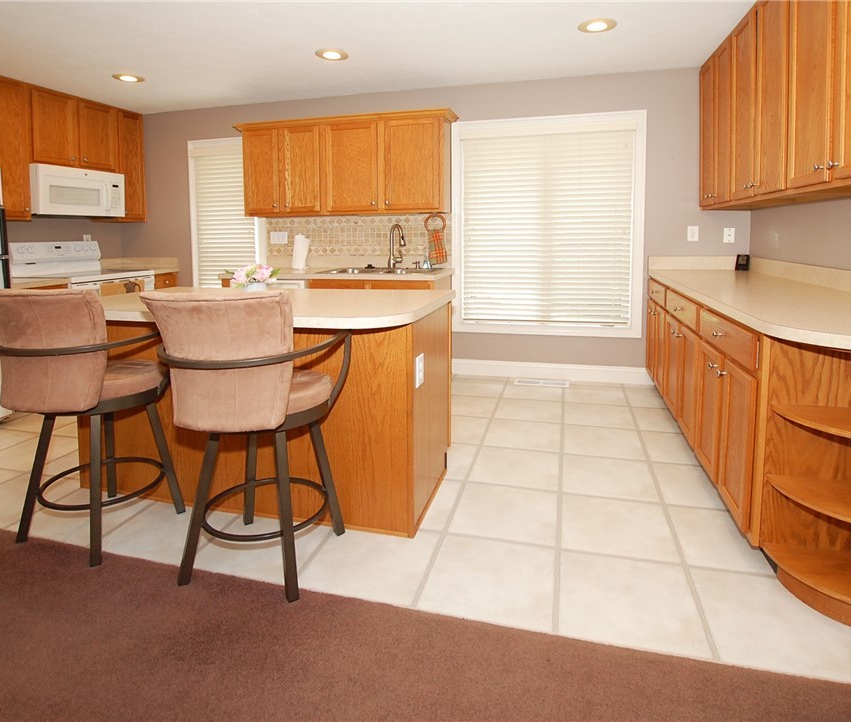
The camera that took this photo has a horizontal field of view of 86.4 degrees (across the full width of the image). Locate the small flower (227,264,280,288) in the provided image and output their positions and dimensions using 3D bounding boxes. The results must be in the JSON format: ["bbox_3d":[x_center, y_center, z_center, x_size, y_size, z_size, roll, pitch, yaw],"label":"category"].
[{"bbox_3d":[-0.958,-0.474,2.570,0.260,0.180,0.240,3,10,15],"label":"small flower"}]

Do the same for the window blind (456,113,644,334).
[{"bbox_3d":[1.073,-1.192,4.059,1.560,1.810,0.080,3,10,15],"label":"window blind"}]

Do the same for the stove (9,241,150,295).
[{"bbox_3d":[-3.268,-0.512,4.429,0.686,1.238,0.832,3,10,15],"label":"stove"}]

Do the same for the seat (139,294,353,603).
[{"bbox_3d":[-0.628,0.256,1.710,0.565,1.070,0.580,1,10,7],"label":"seat"}]

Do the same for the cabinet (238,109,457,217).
[{"bbox_3d":[-0.728,-1.767,4.159,2.049,0.822,0.379,3,10,15],"label":"cabinet"}]

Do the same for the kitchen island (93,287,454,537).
[{"bbox_3d":[-0.880,0.158,2.438,1.804,0.951,1.061,3,10,15],"label":"kitchen island"}]

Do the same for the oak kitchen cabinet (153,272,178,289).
[{"bbox_3d":[-3.204,-0.505,5.040,0.634,0.926,0.333,3,10,15],"label":"oak kitchen cabinet"}]

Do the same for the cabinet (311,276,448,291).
[{"bbox_3d":[-0.407,-0.310,4.294,1.118,0.926,0.639,3,10,15],"label":"cabinet"}]

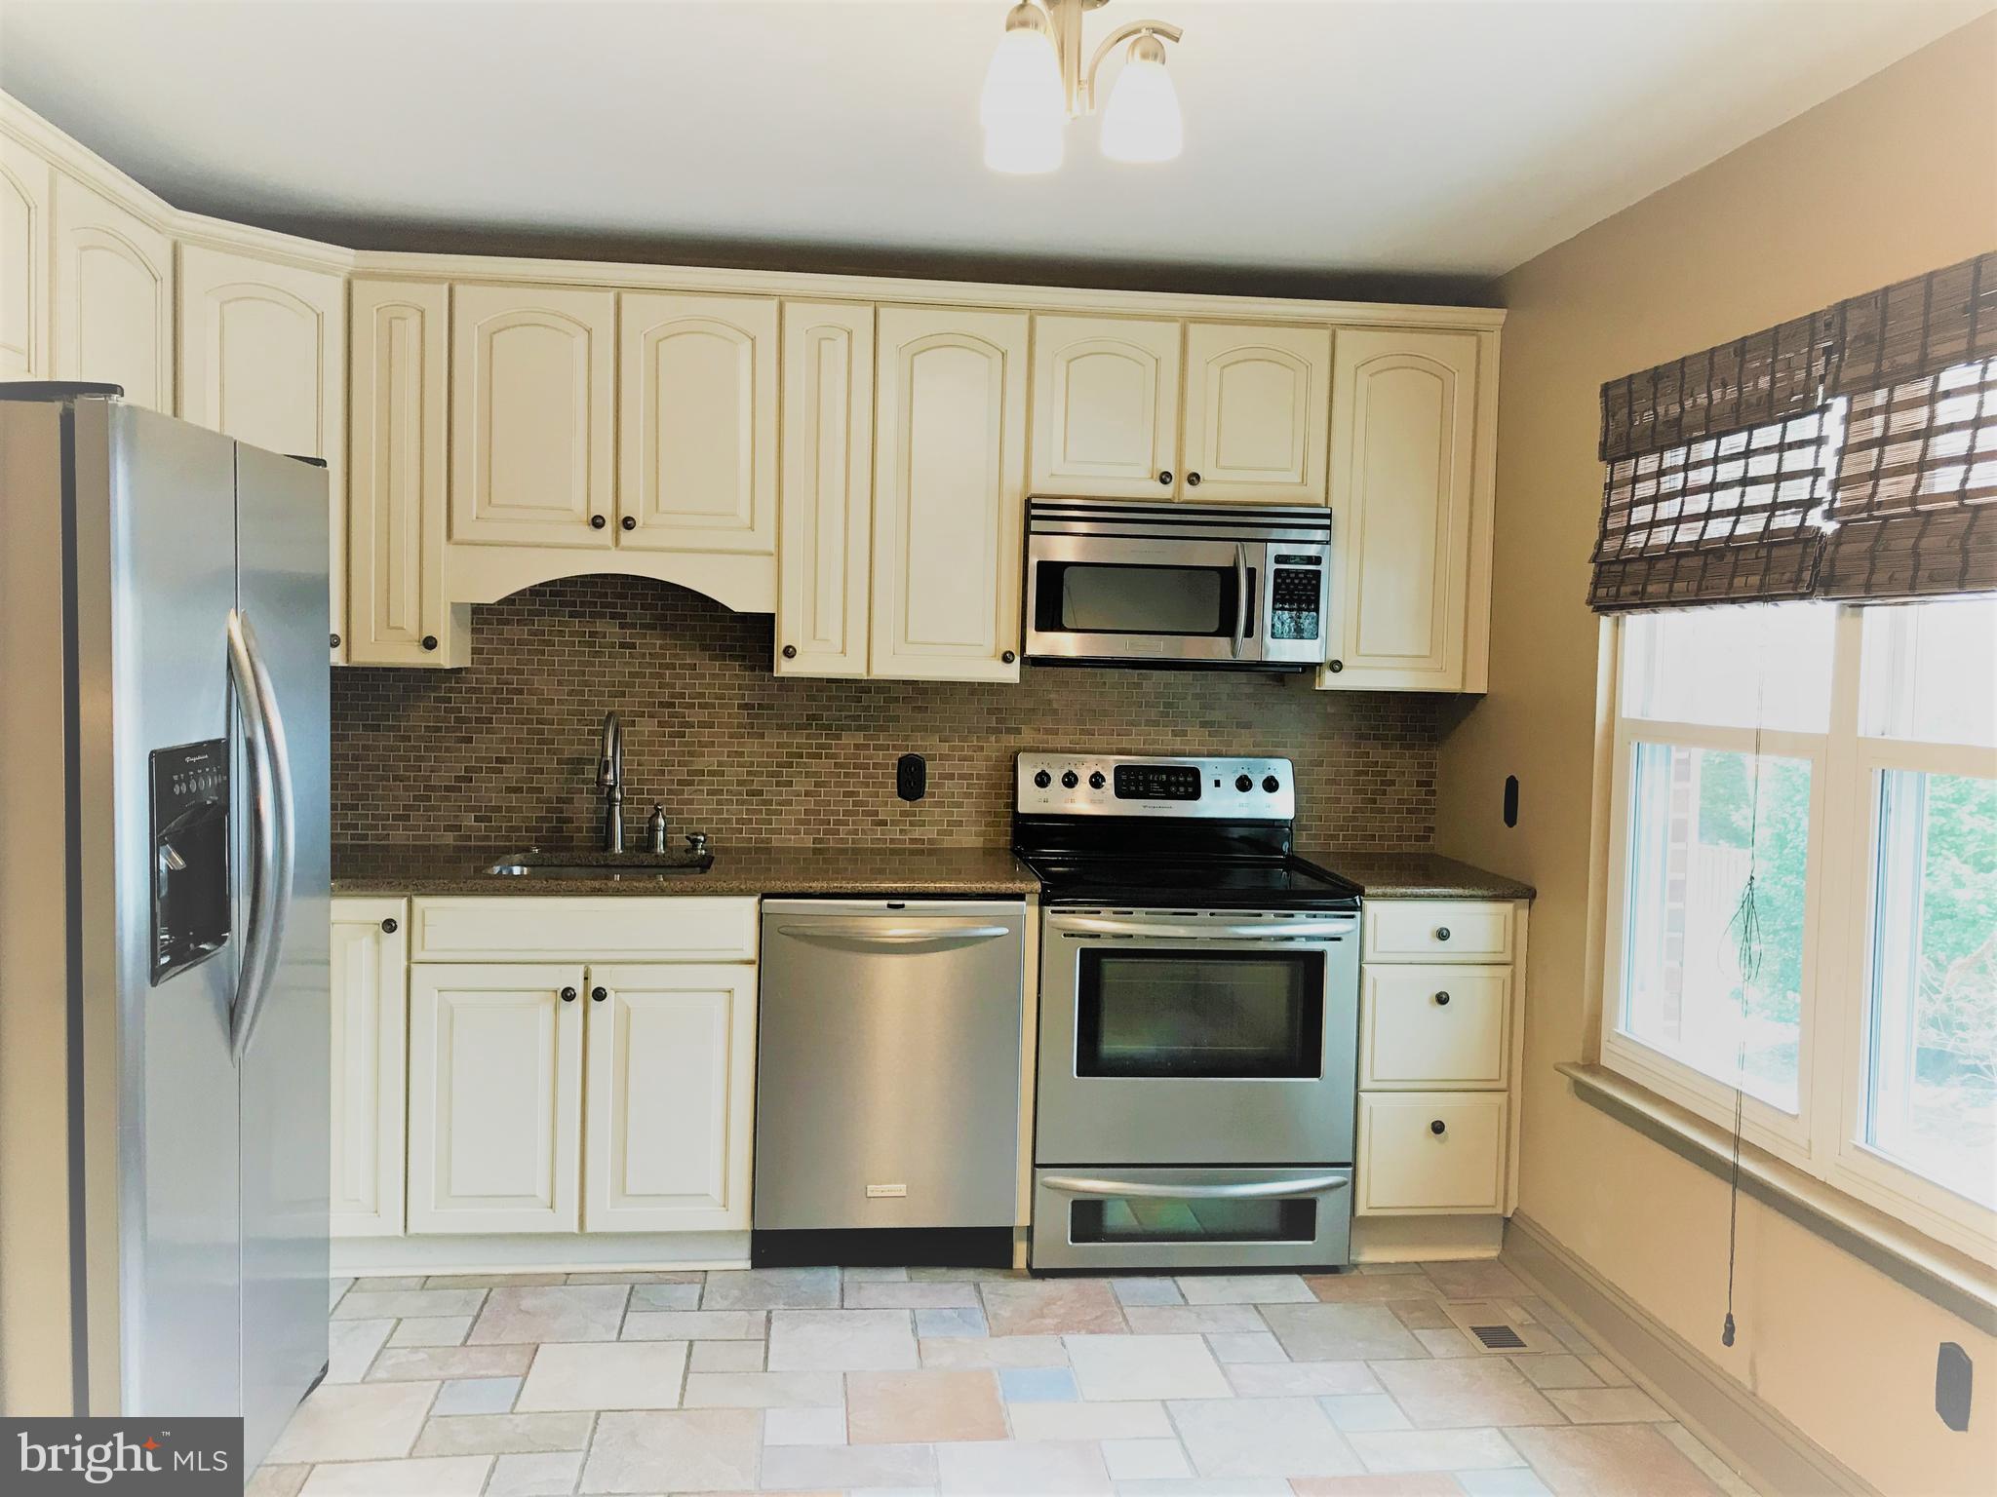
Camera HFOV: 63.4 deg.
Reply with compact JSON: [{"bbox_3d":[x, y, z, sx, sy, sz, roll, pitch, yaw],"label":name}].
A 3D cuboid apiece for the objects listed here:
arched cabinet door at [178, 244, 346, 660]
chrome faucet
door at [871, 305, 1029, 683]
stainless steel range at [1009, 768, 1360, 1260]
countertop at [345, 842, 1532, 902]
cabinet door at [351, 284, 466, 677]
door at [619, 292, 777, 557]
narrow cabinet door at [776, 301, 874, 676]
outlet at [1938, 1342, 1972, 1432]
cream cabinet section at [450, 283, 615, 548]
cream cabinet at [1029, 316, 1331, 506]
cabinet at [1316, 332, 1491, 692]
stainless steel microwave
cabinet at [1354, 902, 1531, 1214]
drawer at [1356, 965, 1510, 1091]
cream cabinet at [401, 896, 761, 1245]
[{"bbox_3d":[-1.655,-0.640,3.635,0.025,0.896,0.367,4,4,38],"label":"arched cabinet door"},{"bbox_3d":[-0.966,0.091,4.030,0.058,0.365,0.250,1,3,-6],"label":"chrome faucet"},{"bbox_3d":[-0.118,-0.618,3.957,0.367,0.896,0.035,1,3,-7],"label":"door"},{"bbox_3d":[0.434,0.634,4.051,0.760,1.200,0.690,1,3,-6],"label":"stainless steel range"},{"bbox_3d":[-0.297,0.301,3.977,3.101,0.036,0.631,1,3,-7],"label":"countertop"},{"bbox_3d":[-1.430,-0.654,3.966,0.227,0.905,0.323,1,3,-6],"label":"cabinet door"},{"bbox_3d":[-0.720,-0.775,3.879,0.367,0.605,0.025,1,3,-7],"label":"door"},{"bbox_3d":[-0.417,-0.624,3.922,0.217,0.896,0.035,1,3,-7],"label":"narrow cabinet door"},{"bbox_3d":[1.426,0.958,2.416,0.008,0.130,0.074,1,3,-6],"label":"outlet"},{"bbox_3d":[-1.101,-0.782,3.834,0.369,0.605,0.025,1,3,-7],"label":"cream cabinet section"},{"bbox_3d":[0.437,-0.843,4.160,0.767,0.457,0.318,1,3,-7],"label":"cream cabinet"},{"bbox_3d":[1.022,-0.611,4.258,0.444,0.916,0.325,1,3,-7],"label":"cabinet"},{"bbox_3d":[0.426,-0.413,4.143,0.759,0.410,0.410,1,3,-6],"label":"stainless steel microwave"},{"bbox_3d":[1.016,0.730,4.165,0.413,0.783,0.612,1,3,-7],"label":"cabinet"},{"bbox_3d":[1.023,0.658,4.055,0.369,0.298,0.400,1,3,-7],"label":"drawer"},{"bbox_3d":[-0.969,0.735,3.942,0.780,0.857,0.625,1,3,-6],"label":"cream cabinet"}]

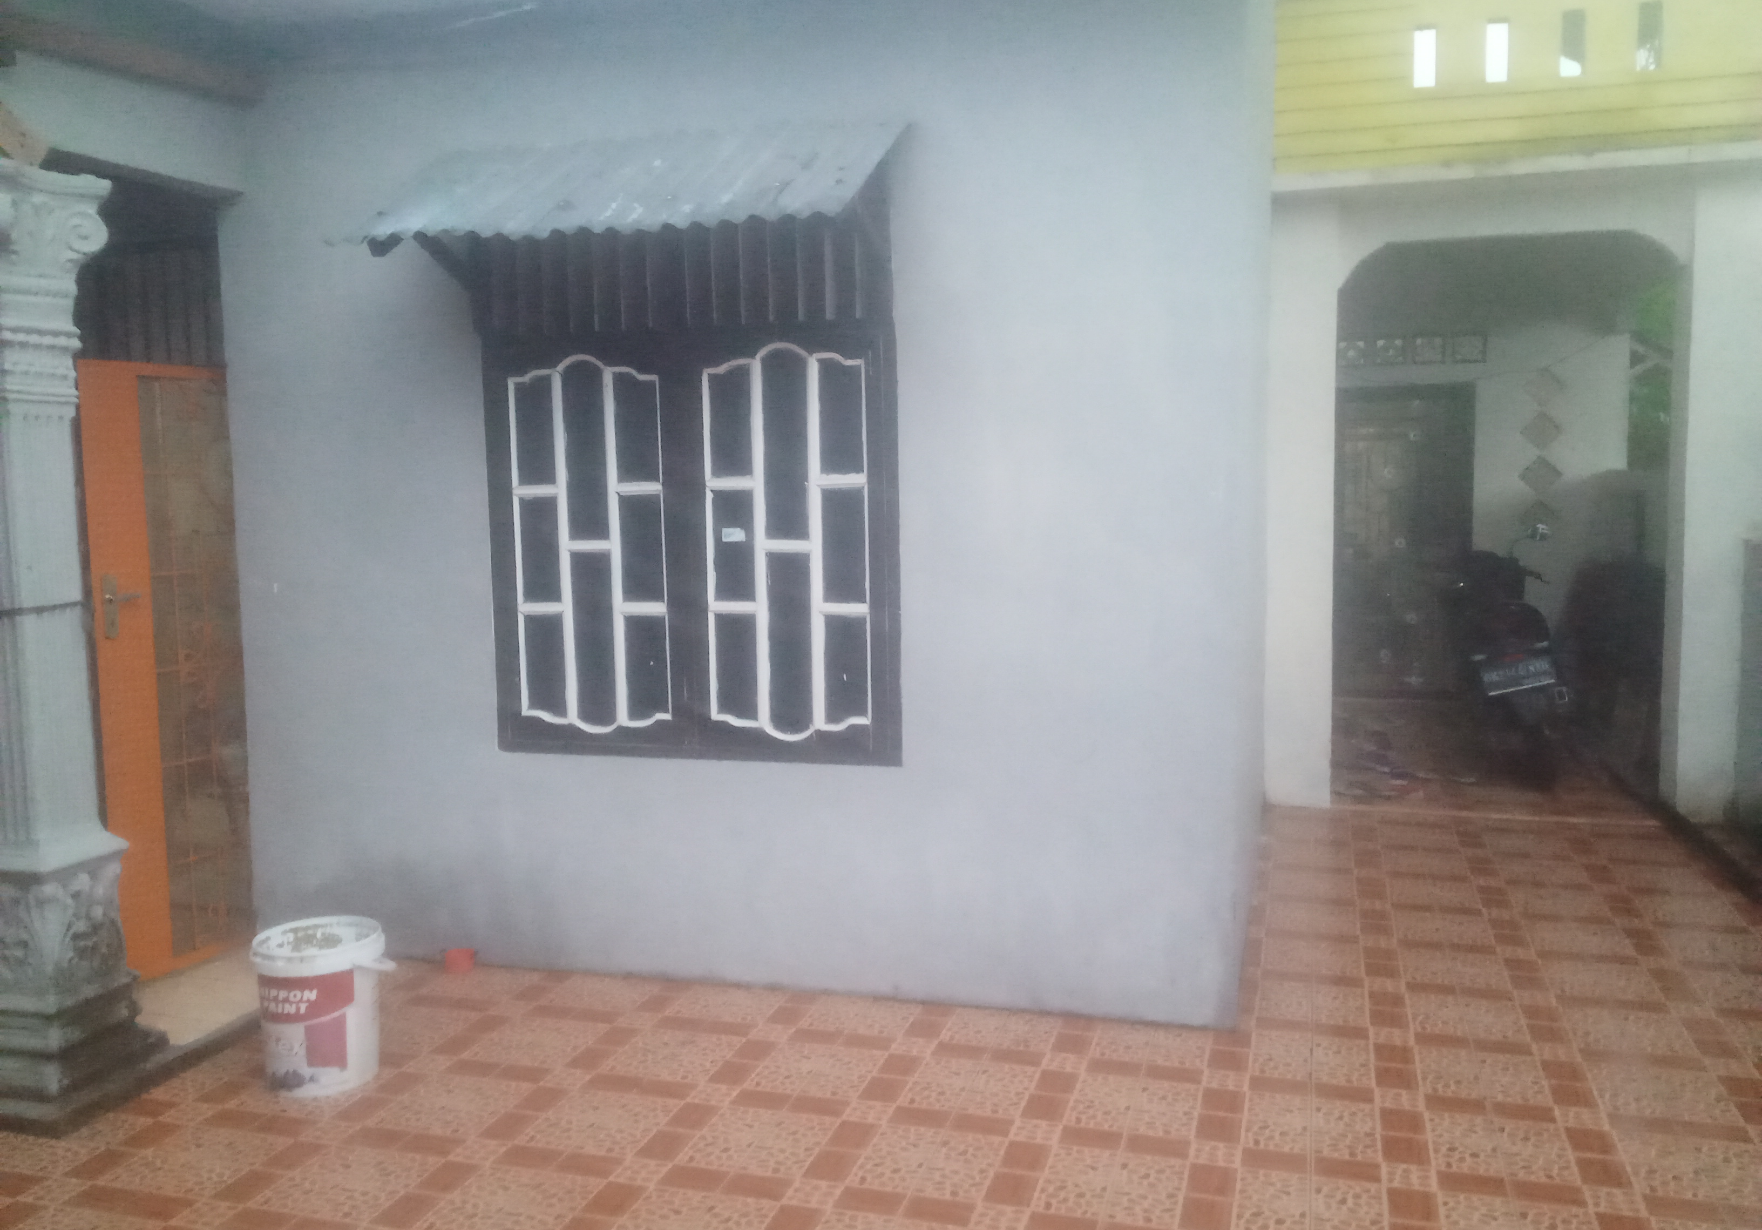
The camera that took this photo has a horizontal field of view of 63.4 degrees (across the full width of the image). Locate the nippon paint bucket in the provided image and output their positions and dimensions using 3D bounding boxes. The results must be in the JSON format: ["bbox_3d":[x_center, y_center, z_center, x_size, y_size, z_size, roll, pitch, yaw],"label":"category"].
[{"bbox_3d":[-1.419,0.989,3.618,0.315,0.367,0.315,-1,5,0],"label":"nippon paint bucket"}]

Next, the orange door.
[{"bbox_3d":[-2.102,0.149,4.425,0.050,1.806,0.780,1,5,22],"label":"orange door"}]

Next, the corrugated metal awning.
[{"bbox_3d":[-0.688,-1.134,3.747,1.420,0.390,0.670,1,5,15],"label":"corrugated metal awning"}]

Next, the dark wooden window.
[{"bbox_3d":[-0.573,-0.411,4.153,1.290,1.665,0.120,1,5,15],"label":"dark wooden window"}]

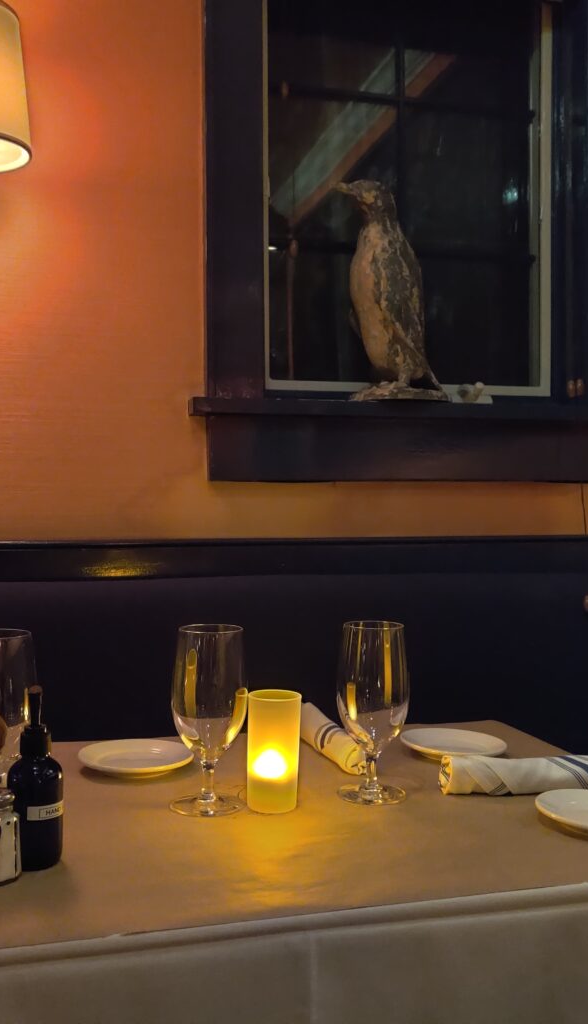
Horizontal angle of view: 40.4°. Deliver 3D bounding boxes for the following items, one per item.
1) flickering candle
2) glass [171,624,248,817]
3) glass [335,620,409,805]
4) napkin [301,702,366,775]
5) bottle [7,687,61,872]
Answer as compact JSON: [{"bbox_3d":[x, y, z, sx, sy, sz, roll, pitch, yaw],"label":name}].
[{"bbox_3d":[-0.022,0.260,0.873,0.058,0.120,0.058,1,-1,0],"label":"flickering candle"},{"bbox_3d":[-0.092,0.223,0.872,0.083,0.192,0.083,1,-1,0],"label":"glass"},{"bbox_3d":[0.090,0.227,0.912,0.083,0.192,0.083,1,-1,0],"label":"glass"},{"bbox_3d":[0.049,0.306,1.105,0.043,0.039,0.230,1,-1,-17],"label":"napkin"},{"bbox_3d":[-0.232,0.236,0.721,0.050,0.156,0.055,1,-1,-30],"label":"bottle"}]

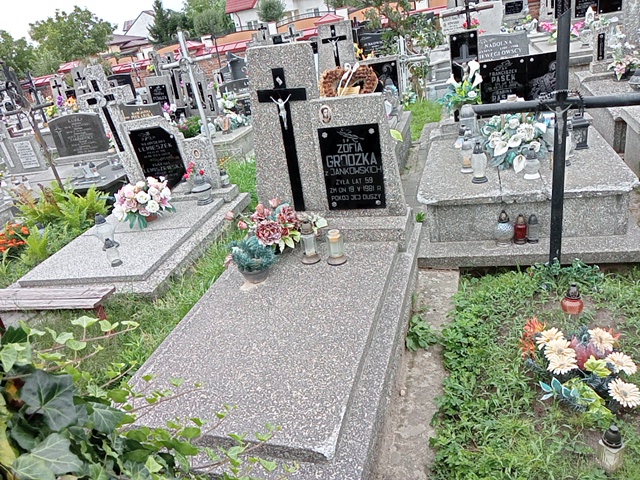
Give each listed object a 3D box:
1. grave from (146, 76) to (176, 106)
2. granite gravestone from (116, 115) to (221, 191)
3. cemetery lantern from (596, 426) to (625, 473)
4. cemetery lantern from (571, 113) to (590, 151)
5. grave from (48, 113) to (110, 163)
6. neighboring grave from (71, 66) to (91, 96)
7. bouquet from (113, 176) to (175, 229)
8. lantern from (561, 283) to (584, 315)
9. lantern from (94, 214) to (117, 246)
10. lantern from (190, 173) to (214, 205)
[{"bbox_3d":[-2.607,-2.435,8.757,0.450,0.650,0.170,-2,25,17],"label":"grave"},{"bbox_3d":[-1.254,-0.736,4.388,0.800,0.630,0.170,-2,25,17],"label":"granite gravestone"},{"bbox_3d":[0.935,0.656,1.648,0.075,0.180,0.075,-2,25,17],"label":"cemetery lantern"},{"bbox_3d":[1.697,-0.717,3.343,0.100,0.225,0.100,-2,25,17],"label":"cemetery lantern"},{"bbox_3d":[-2.670,-1.193,5.827,0.580,0.480,0.100,-4,25,13],"label":"grave"},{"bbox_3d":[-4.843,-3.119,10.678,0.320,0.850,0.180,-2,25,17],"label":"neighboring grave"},{"bbox_3d":[-1.340,-0.308,3.970,0.430,0.330,0.370,-2,25,17],"label":"bouquet"},{"bbox_3d":[1.191,0.270,2.440,0.107,0.148,0.107,-2,25,17],"label":"lantern"},{"bbox_3d":[-1.515,-0.066,3.651,0.115,0.210,0.115,-2,25,17],"label":"lantern"},{"bbox_3d":[-0.946,-0.399,4.153,0.140,0.220,0.140,-2,25,17],"label":"lantern"}]

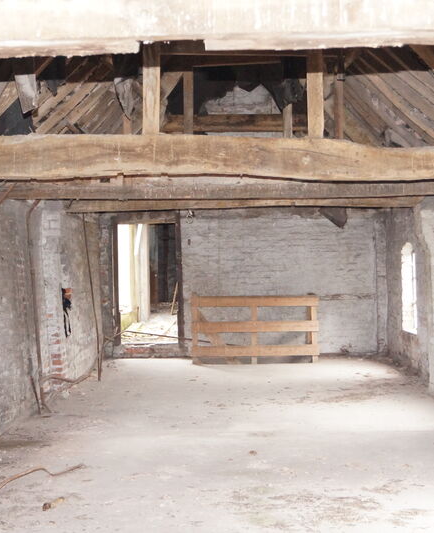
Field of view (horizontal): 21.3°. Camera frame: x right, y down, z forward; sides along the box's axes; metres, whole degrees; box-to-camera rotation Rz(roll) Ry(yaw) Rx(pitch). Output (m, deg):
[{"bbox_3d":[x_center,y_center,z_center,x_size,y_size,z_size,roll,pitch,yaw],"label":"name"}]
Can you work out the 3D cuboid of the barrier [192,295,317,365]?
[{"bbox_3d":[0.562,0.940,17.100,1.900,1.000,0.120,-1,0,1],"label":"barrier"}]

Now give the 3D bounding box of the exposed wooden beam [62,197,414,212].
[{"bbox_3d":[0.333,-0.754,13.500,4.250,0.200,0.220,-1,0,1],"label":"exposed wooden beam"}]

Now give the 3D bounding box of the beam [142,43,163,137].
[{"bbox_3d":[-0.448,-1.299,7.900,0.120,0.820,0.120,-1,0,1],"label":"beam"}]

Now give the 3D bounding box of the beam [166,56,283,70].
[{"bbox_3d":[0.076,-2.364,13.450,1.360,0.140,0.120,-1,0,1],"label":"beam"}]

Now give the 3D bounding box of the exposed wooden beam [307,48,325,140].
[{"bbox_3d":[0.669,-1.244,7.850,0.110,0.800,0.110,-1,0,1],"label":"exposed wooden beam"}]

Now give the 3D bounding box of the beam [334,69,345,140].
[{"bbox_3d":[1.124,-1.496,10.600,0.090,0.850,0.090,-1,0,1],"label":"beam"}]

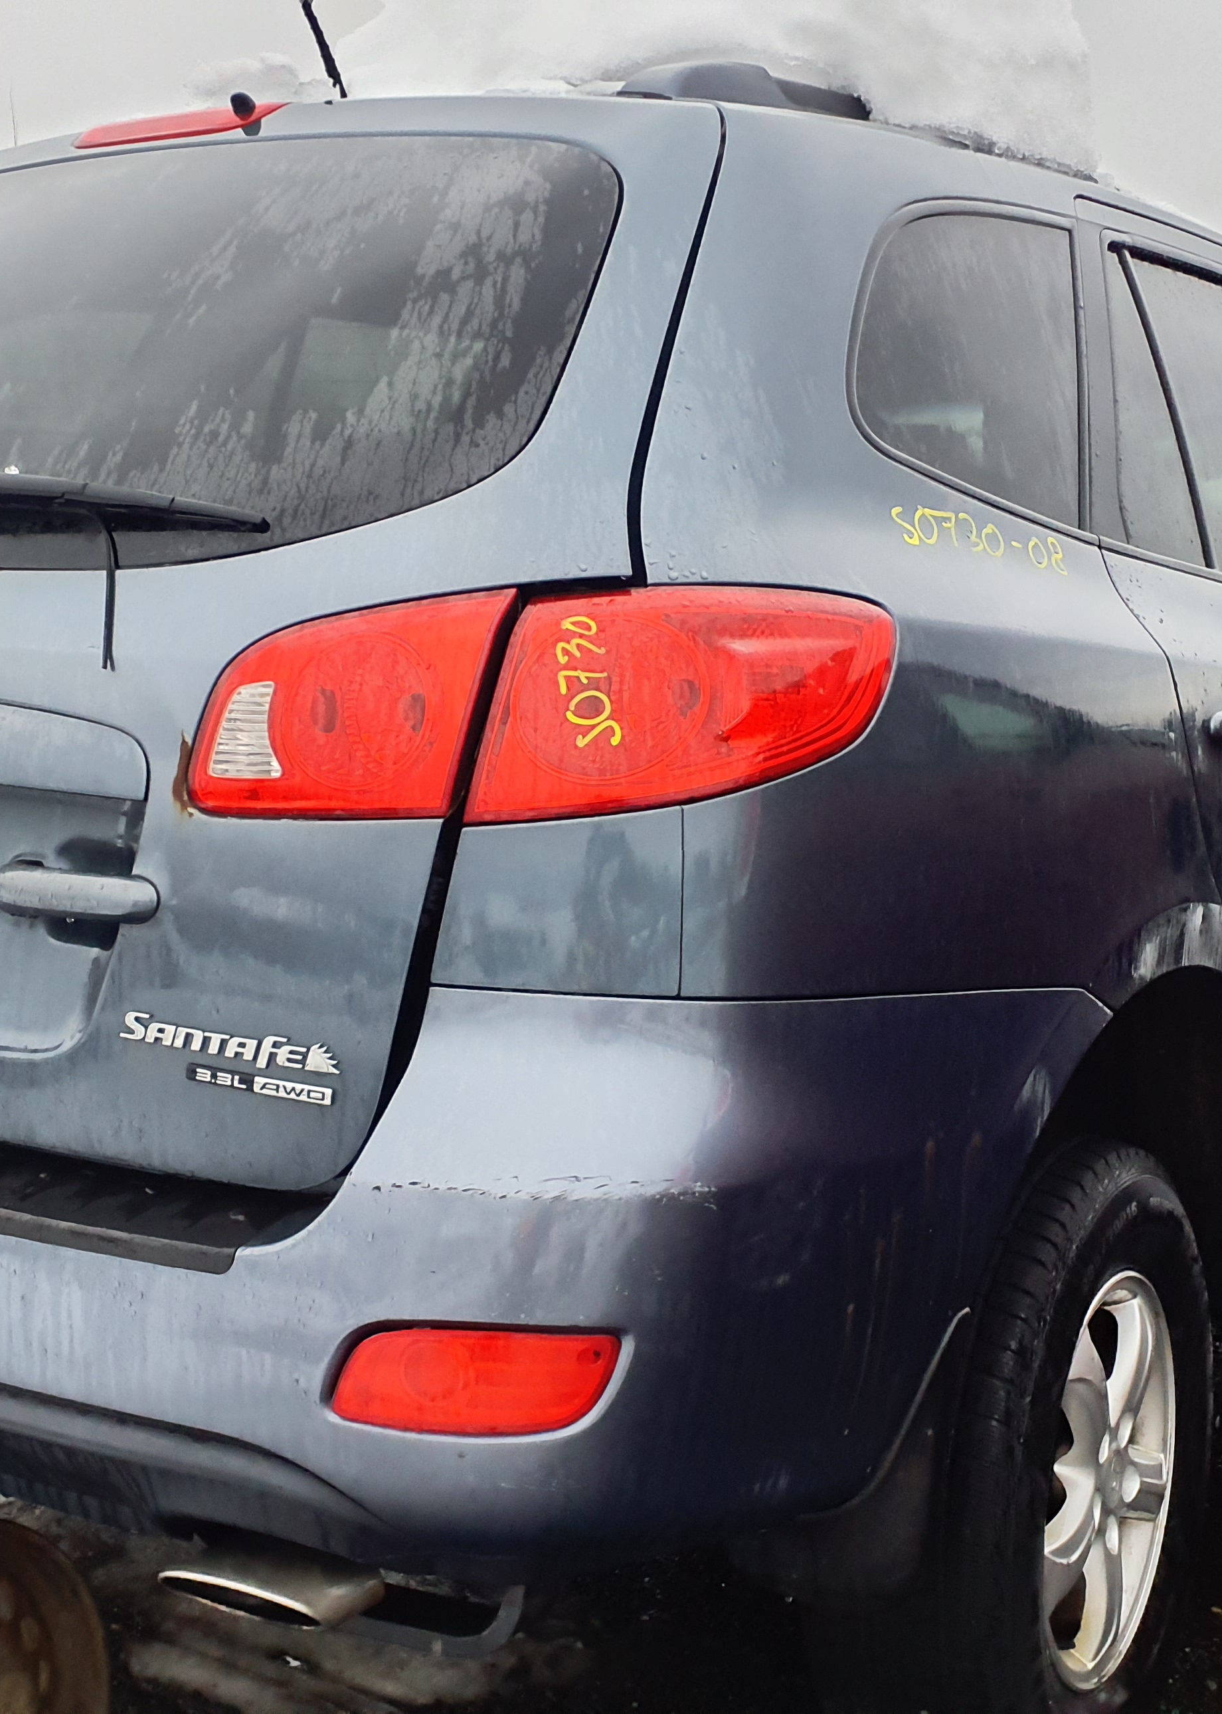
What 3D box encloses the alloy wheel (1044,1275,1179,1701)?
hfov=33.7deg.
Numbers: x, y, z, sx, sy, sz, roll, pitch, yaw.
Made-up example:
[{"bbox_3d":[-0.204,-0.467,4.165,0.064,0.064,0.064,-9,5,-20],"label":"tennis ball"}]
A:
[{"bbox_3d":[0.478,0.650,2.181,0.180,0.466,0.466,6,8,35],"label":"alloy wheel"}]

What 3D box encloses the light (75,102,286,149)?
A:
[{"bbox_3d":[-0.453,-0.743,2.032,0.320,0.035,0.055,6,8,35],"label":"light"}]

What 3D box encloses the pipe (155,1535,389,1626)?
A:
[{"bbox_3d":[-0.255,0.558,1.582,0.158,0.066,0.135,5,7,27],"label":"pipe"}]

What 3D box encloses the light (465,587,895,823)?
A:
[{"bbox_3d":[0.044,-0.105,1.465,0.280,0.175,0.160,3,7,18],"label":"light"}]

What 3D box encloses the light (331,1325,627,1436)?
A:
[{"bbox_3d":[-0.096,0.406,1.573,0.215,0.074,0.055,3,7,10],"label":"light"}]

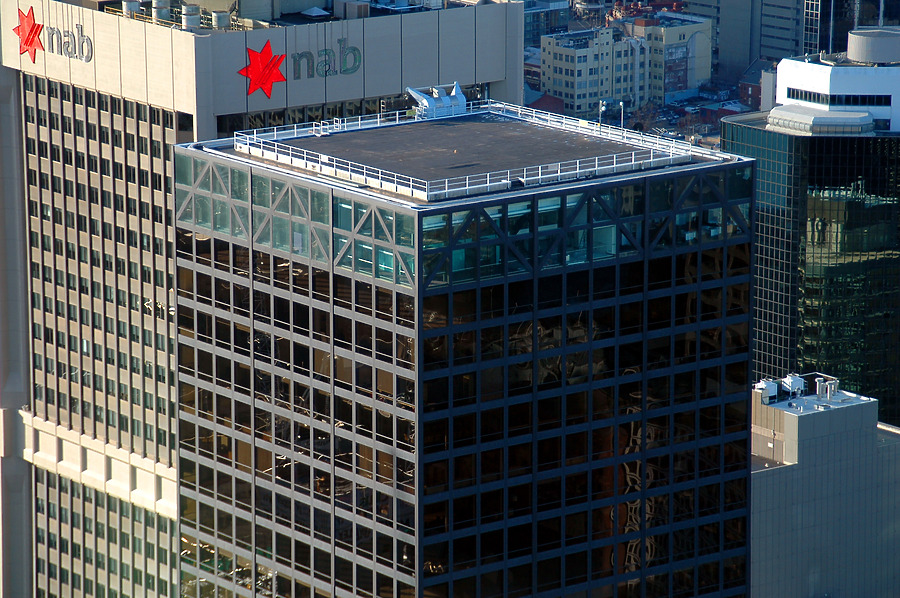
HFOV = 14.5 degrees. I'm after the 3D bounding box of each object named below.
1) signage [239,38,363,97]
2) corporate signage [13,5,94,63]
[{"bbox_3d":[-16.470,-25.810,392.500,16.900,6.650,0.400,-10,16,-36],"label":"signage"},{"bbox_3d":[-46.060,-29.980,409.200,0.400,6.650,17.400,-10,16,-36],"label":"corporate signage"}]

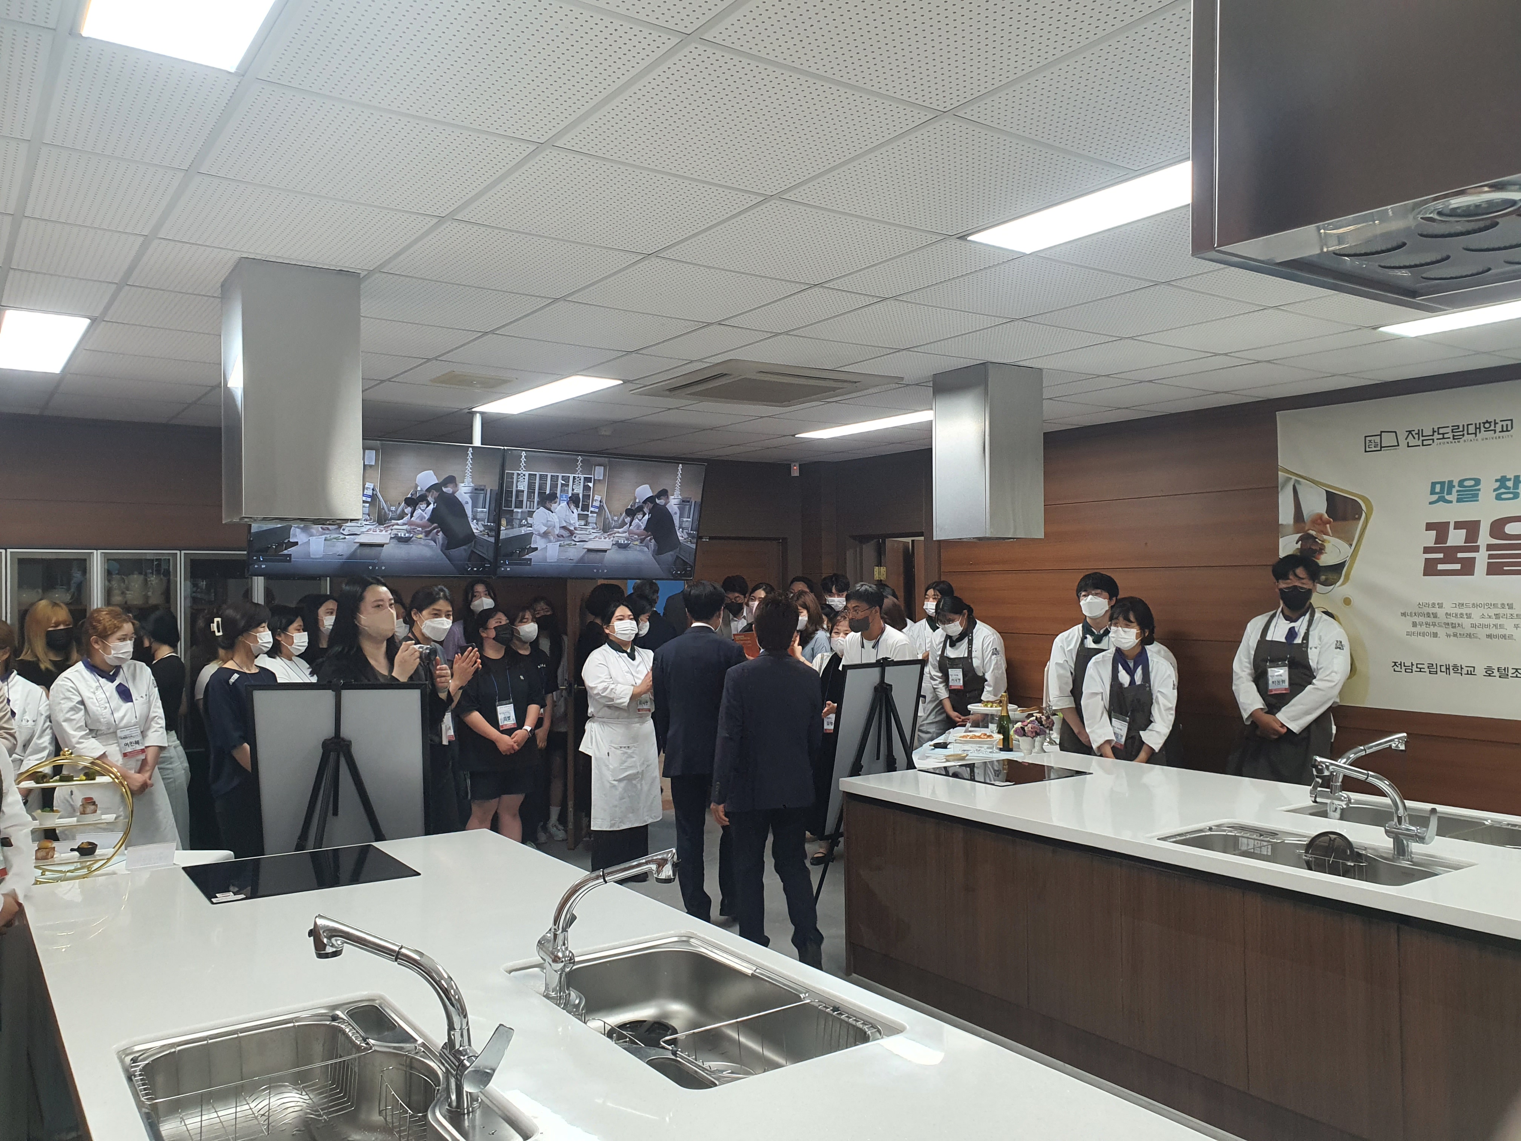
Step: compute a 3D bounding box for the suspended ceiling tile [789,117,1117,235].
[{"bbox_3d":[0.448,-0.920,2.694,0.590,0.020,0.590,0,-1,-35],"label":"suspended ceiling tile"}]

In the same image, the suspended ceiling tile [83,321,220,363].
[{"bbox_3d":[-2.270,-0.884,4.480,0.600,0.020,0.600,0,0,-36],"label":"suspended ceiling tile"}]

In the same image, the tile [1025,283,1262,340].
[{"bbox_3d":[1.384,-0.933,4.145,0.600,0.020,0.600,0,0,-36],"label":"tile"}]

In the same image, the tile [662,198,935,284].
[{"bbox_3d":[0.105,-0.920,3.216,0.595,0.018,0.595,0,-1,-35],"label":"tile"}]

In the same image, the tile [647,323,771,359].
[{"bbox_3d":[-0.208,-0.889,4.450,0.290,0.020,0.590,0,-1,-35],"label":"tile"}]

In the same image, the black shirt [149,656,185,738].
[{"bbox_3d":[-2.962,0.608,5.600,0.250,0.440,0.400,-1,-1,30],"label":"black shirt"}]

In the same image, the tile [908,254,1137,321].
[{"bbox_3d":[0.867,-0.928,3.776,0.600,0.020,0.600,0,0,-36],"label":"tile"}]

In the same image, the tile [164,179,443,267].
[{"bbox_3d":[-1.220,-0.908,3.009,0.595,0.018,0.595,0,-1,-35],"label":"tile"}]

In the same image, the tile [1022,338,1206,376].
[{"bbox_3d":[1.517,-0.916,4.890,0.590,0.020,0.590,0,-1,-35],"label":"tile"}]

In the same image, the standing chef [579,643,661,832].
[{"bbox_3d":[-0.810,1.000,6.680,0.480,1.620,0.360,0,-1,-41],"label":"standing chef"}]

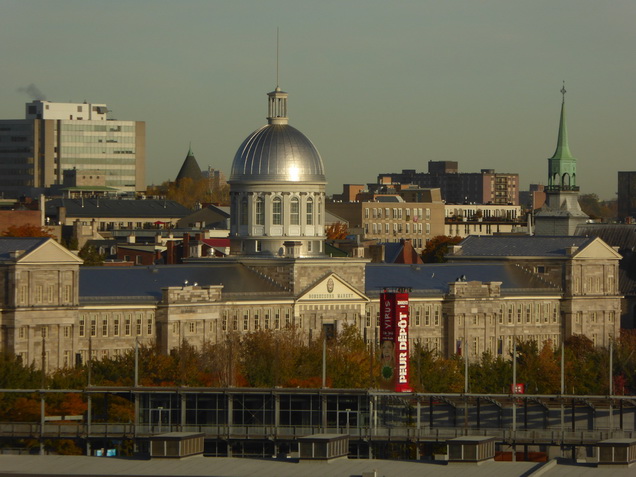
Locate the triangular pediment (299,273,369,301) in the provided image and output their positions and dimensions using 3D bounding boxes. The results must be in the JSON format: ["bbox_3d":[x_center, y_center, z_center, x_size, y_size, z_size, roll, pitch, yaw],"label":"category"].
[{"bbox_3d":[2.250,7.110,800.000,1.500,4.400,19.500,0,0,33],"label":"triangular pediment"}]

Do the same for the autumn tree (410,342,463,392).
[{"bbox_3d":[17.020,18.800,785.000,7.400,8.300,7.000,0,0,0],"label":"autumn tree"}]

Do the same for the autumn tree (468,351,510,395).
[{"bbox_3d":[24.640,19.690,792.000,6.000,7.300,6.000,0,0,0],"label":"autumn tree"}]

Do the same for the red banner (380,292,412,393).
[{"bbox_3d":[11.040,14.720,780.000,2.800,14.800,2.900,0,0,39],"label":"red banner"}]

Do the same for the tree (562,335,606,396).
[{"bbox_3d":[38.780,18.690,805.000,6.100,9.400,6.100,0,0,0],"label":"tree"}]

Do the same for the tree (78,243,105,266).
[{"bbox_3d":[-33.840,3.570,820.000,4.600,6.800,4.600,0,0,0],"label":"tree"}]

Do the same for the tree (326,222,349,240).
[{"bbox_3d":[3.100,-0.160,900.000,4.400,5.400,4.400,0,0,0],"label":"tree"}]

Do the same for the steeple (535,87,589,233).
[{"bbox_3d":[40.070,-12.670,907.000,6.400,25.400,6.400,0,0,33],"label":"steeple"}]

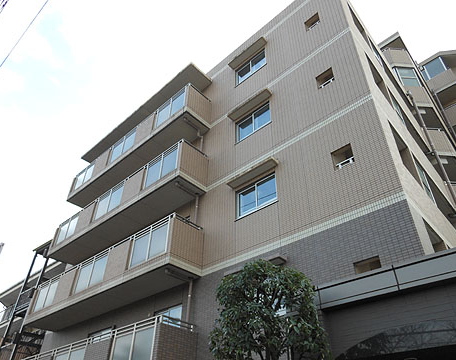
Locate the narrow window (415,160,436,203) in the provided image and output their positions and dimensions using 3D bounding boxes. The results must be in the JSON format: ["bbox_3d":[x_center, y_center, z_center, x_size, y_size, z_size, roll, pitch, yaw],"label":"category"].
[{"bbox_3d":[5.397,0.108,9.493,0.099,1.320,0.837,-29,-46,34],"label":"narrow window"}]

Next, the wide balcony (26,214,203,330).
[{"bbox_3d":[-4.439,3.626,12.157,9.094,1.513,1.142,-29,-46,34],"label":"wide balcony"}]

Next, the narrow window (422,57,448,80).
[{"bbox_3d":[13.381,-7.141,22.524,1.379,1.428,0.118,-29,-46,34],"label":"narrow window"}]

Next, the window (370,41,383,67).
[{"bbox_3d":[5.549,-4.761,13.146,0.097,1.303,0.821,-29,-46,34],"label":"window"}]

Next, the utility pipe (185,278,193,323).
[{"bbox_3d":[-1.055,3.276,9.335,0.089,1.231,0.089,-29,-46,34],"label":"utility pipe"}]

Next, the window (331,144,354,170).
[{"bbox_3d":[2.677,-0.497,7.994,0.483,0.537,0.118,-29,-46,34],"label":"window"}]

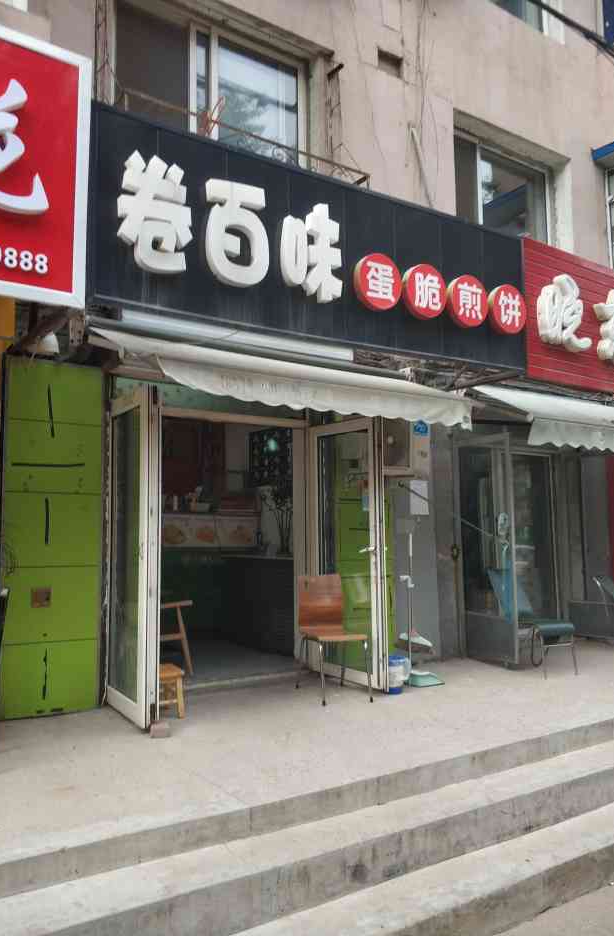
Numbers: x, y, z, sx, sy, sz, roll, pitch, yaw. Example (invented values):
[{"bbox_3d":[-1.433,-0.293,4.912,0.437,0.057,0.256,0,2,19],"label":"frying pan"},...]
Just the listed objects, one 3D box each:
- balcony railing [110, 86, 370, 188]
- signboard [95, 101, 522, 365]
[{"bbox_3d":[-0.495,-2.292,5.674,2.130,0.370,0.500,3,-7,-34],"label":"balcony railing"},{"bbox_3d":[0.320,-1.605,5.639,3.980,1.270,0.200,3,-7,-32],"label":"signboard"}]

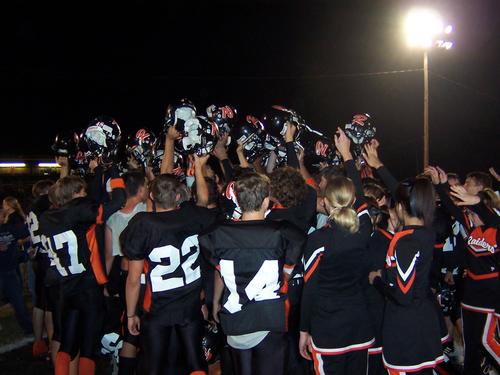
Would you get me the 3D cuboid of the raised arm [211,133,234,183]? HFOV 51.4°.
[{"bbox_3d":[-0.186,-0.182,3.950,0.120,0.460,0.130,-15,-6,0],"label":"raised arm"}]

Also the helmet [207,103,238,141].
[{"bbox_3d":[-0.204,-0.481,3.850,0.300,0.250,0.230,14,-6,-21],"label":"helmet"}]

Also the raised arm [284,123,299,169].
[{"bbox_3d":[0.283,-0.273,3.550,0.110,0.390,0.120,1,-21,0],"label":"raised arm"}]

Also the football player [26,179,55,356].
[{"bbox_3d":[-1.966,0.752,4.950,0.580,1.750,0.450,0,0,30],"label":"football player"}]

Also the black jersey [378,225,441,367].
[{"bbox_3d":[0.807,0.545,2.600,0.410,0.720,0.280,0,0,-43],"label":"black jersey"}]

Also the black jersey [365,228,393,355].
[{"bbox_3d":[0.772,0.614,3.100,0.400,0.760,0.260,0,1,-9],"label":"black jersey"}]

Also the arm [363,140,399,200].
[{"bbox_3d":[0.733,-0.089,2.900,0.120,0.500,0.120,-20,-35,-15],"label":"arm"}]

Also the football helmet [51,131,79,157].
[{"bbox_3d":[-1.548,-0.364,4.350,0.290,0.250,0.230,0,0,-41],"label":"football helmet"}]

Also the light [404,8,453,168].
[{"bbox_3d":[14.400,-6.200,42.000,3.700,15.800,1.200,0,0,19],"label":"light"}]

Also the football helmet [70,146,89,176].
[{"bbox_3d":[-1.402,-0.215,4.300,0.290,0.250,0.230,0,0,-36],"label":"football helmet"}]

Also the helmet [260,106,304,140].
[{"bbox_3d":[0.239,-0.443,3.600,0.300,0.250,0.230,-7,-6,-22],"label":"helmet"}]

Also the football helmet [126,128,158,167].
[{"bbox_3d":[-0.951,-0.363,4.600,0.240,0.280,0.300,-1,14,-32],"label":"football helmet"}]

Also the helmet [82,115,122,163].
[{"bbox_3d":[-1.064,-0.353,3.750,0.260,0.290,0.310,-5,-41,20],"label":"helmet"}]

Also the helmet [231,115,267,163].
[{"bbox_3d":[0.000,-0.353,3.750,0.230,0.260,0.300,0,-22,34],"label":"helmet"}]

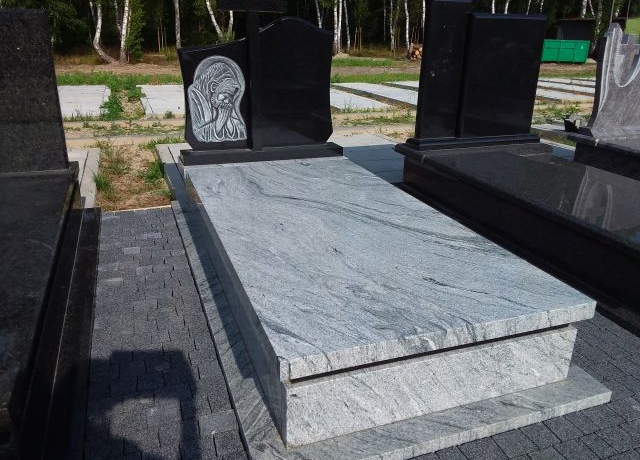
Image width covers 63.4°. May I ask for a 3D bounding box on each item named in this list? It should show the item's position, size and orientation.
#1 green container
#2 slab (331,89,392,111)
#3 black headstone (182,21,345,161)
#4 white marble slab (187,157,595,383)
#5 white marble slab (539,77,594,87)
[{"bbox_3d":[18.685,-13.699,39.735,3.100,1.600,1.800,6,20,13],"label":"green container"},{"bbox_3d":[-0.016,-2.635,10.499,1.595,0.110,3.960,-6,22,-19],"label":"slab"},{"bbox_3d":[-0.382,-0.934,3.480,1.122,0.902,0.242,-6,20,-19],"label":"black headstone"},{"bbox_3d":[0.046,-0.051,2.553,1.100,0.066,2.207,-6,22,-19],"label":"white marble slab"},{"bbox_3d":[8.068,-4.657,16.533,1.540,0.110,2.970,-6,22,-19],"label":"white marble slab"}]

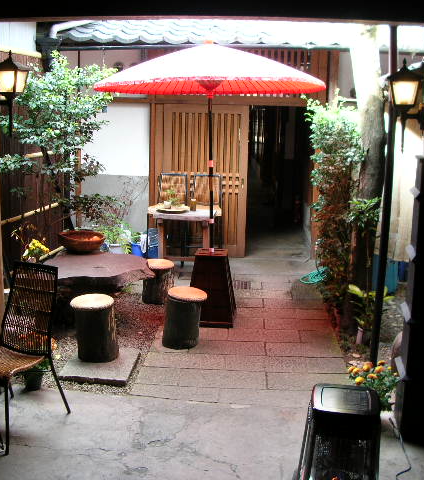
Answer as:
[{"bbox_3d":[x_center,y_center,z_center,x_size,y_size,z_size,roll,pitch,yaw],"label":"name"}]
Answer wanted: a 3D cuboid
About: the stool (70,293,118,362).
[{"bbox_3d":[-0.848,0.632,4.725,0.330,0.420,0.330,1,8,2],"label":"stool"}]

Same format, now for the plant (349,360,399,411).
[{"bbox_3d":[0.943,0.845,3.733,0.270,0.280,0.260,1,11,4],"label":"plant"}]

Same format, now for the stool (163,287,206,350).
[{"bbox_3d":[-0.219,0.619,5.160,0.340,0.420,0.340,1,8,2],"label":"stool"}]

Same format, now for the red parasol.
[{"bbox_3d":[0.031,-0.715,5.167,1.850,1.643,1.850,1,11,4],"label":"red parasol"}]

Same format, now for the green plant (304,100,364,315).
[{"bbox_3d":[1.095,-0.326,5.786,0.480,1.850,0.520,1,11,4],"label":"green plant"}]

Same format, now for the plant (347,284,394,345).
[{"bbox_3d":[1.201,0.557,4.855,0.340,0.420,0.330,1,11,4],"label":"plant"}]

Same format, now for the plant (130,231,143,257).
[{"bbox_3d":[-0.962,0.084,8.352,0.210,0.420,0.210,1,8,2],"label":"plant"}]

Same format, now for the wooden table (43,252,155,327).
[{"bbox_3d":[-0.974,0.474,5.709,1.080,0.520,1.000,1,8,2],"label":"wooden table"}]

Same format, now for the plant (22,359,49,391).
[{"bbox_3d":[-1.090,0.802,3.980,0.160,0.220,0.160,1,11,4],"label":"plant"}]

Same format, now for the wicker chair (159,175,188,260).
[{"bbox_3d":[-0.453,-0.274,7.233,0.430,0.920,0.520,2,11,6],"label":"wicker chair"}]

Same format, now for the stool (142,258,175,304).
[{"bbox_3d":[-0.494,0.380,5.960,0.290,0.330,0.290,1,11,4],"label":"stool"}]

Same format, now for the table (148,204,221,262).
[{"bbox_3d":[-0.342,0.042,8.095,0.800,0.700,0.500,1,8,2],"label":"table"}]

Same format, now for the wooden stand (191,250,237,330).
[{"bbox_3d":[-0.007,0.426,5.810,0.410,0.620,0.410,1,8,2],"label":"wooden stand"}]

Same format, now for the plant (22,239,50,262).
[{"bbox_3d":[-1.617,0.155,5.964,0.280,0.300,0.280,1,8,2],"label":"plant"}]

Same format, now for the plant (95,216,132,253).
[{"bbox_3d":[-1.094,-0.050,7.187,0.390,0.450,0.370,1,11,4],"label":"plant"}]

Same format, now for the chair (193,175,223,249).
[{"bbox_3d":[-0.106,-0.271,8.534,0.440,1.180,0.500,1,8,2],"label":"chair"}]

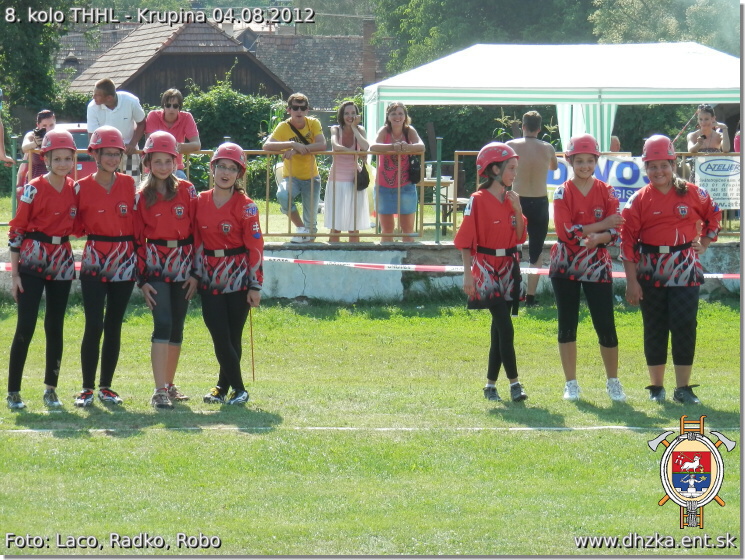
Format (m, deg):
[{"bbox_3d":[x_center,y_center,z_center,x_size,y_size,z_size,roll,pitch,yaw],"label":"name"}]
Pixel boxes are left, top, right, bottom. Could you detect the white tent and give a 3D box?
[{"bbox_3d":[2.980,-2.008,35.143,6.050,2.626,3.050,0,4,-4],"label":"white tent"}]

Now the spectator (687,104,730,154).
[{"bbox_3d":[3.318,-1.044,24.600,0.460,1.359,0.480,0,4,5],"label":"spectator"}]

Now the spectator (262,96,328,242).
[{"bbox_3d":[-0.754,-1.094,24.300,0.600,1.449,0.500,0,4,-3],"label":"spectator"}]

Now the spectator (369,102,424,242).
[{"bbox_3d":[0.245,-1.016,25.487,0.561,1.575,0.480,0,4,0],"label":"spectator"}]

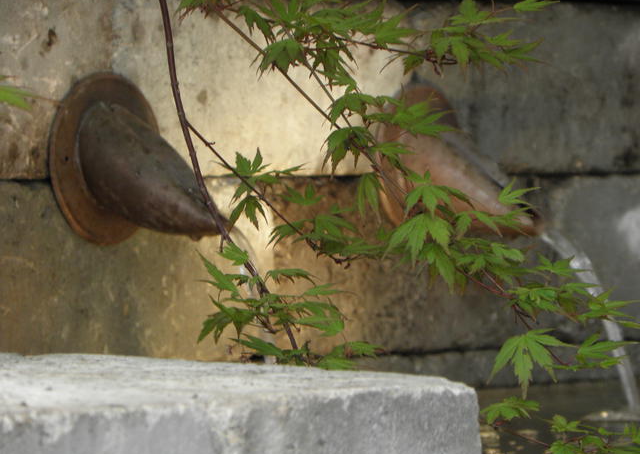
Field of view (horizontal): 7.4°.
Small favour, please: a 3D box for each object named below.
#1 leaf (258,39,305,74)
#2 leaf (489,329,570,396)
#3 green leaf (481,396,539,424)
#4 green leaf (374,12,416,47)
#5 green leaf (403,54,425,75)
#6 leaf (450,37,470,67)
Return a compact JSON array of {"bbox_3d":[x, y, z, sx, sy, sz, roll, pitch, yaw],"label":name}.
[{"bbox_3d":[-0.035,-0.157,4.550,0.042,0.031,0.033,0,1,0],"label":"leaf"},{"bbox_3d":[0.192,0.124,4.550,0.075,0.061,0.030,0,1,0],"label":"leaf"},{"bbox_3d":[0.172,0.166,4.500,0.053,0.025,0.040,0,1,0],"label":"green leaf"},{"bbox_3d":[0.070,-0.183,4.600,0.039,0.033,0.028,0,1,0],"label":"green leaf"},{"bbox_3d":[0.087,-0.151,4.600,0.020,0.020,0.020,0,1,0],"label":"green leaf"},{"bbox_3d":[0.130,-0.162,4.600,0.019,0.028,0.018,0,1,0],"label":"leaf"}]

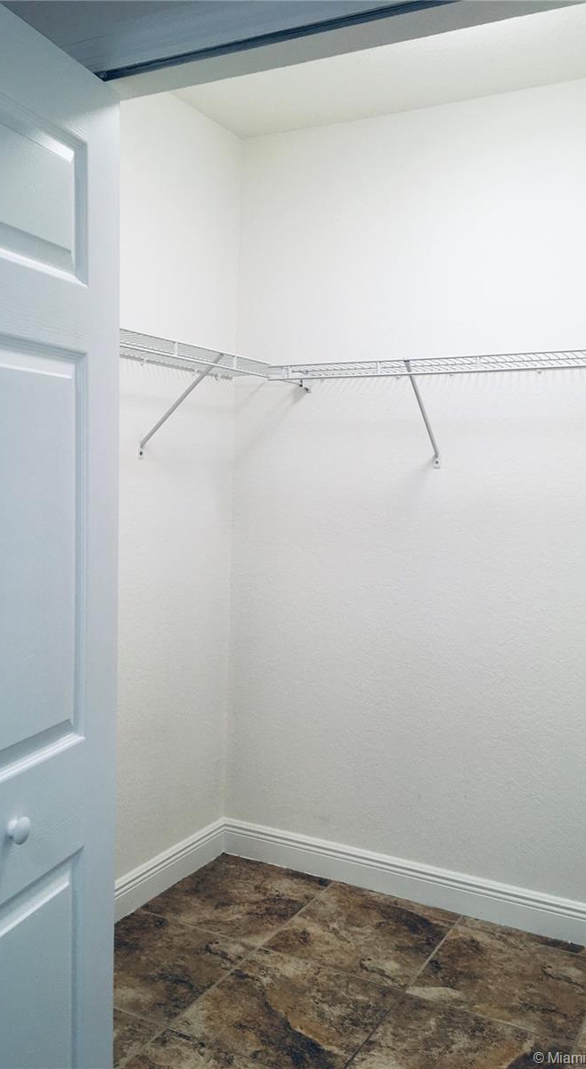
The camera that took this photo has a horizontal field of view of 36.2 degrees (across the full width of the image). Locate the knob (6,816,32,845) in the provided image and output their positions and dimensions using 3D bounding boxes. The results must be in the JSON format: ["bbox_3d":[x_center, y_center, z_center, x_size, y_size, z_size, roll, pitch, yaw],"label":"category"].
[{"bbox_3d":[-0.390,0.423,1.278,0.025,0.038,0.038,3,5,20],"label":"knob"}]

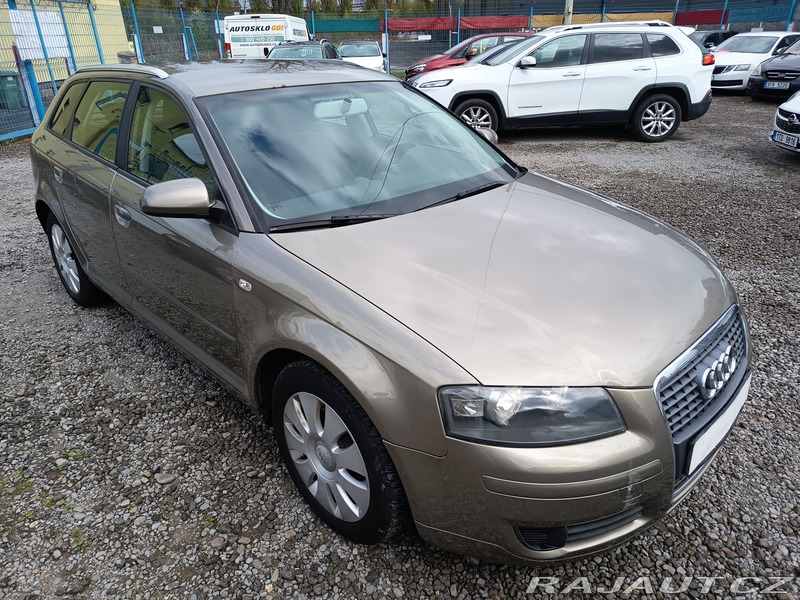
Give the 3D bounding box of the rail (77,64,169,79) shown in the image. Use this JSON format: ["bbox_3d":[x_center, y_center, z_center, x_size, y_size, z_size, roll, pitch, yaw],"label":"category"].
[{"bbox_3d":[-1.418,-1.139,2.745,0.050,0.060,1.310,-22,32,-38],"label":"rail"}]

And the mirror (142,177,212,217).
[{"bbox_3d":[-0.743,-0.340,1.872,0.140,0.148,0.235,22,33,40],"label":"mirror"}]

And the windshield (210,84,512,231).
[{"bbox_3d":[-0.128,-0.708,2.404,1.460,0.115,0.840,-23,63,-40],"label":"windshield"}]

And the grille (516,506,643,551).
[{"bbox_3d":[0.498,0.617,1.554,0.400,0.095,0.085,-7,25,-14],"label":"grille"}]

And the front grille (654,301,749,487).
[{"bbox_3d":[0.954,0.277,1.679,0.690,0.380,0.105,-23,21,-40],"label":"front grille"}]

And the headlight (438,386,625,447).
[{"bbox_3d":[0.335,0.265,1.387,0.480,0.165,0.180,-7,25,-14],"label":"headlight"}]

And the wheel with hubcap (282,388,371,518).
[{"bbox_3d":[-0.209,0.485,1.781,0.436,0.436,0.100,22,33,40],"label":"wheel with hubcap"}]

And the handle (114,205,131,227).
[{"bbox_3d":[-1.173,-0.357,2.365,0.185,0.066,0.055,22,33,40],"label":"handle"}]

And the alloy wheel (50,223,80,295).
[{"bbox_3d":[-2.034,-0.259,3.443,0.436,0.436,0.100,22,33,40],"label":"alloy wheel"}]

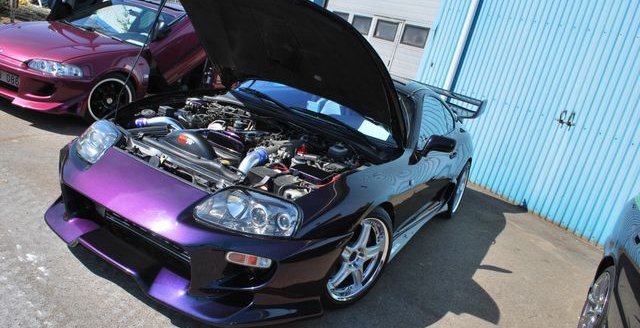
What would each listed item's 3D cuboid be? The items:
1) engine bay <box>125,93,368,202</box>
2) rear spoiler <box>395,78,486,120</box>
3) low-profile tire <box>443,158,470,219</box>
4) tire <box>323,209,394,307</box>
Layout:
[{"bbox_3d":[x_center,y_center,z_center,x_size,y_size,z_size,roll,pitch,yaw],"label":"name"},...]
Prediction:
[{"bbox_3d":[-0.490,-0.031,2.888,1.340,0.430,1.120,21,15,25],"label":"engine bay"},{"bbox_3d":[1.272,-0.812,5.798,1.440,0.310,0.400,21,15,25],"label":"rear spoiler"},{"bbox_3d":[1.330,0.230,4.935,0.255,0.625,0.625,21,15,25],"label":"low-profile tire"},{"bbox_3d":[0.145,0.490,2.727,0.620,0.620,0.235,-1,20,-46],"label":"tire"}]

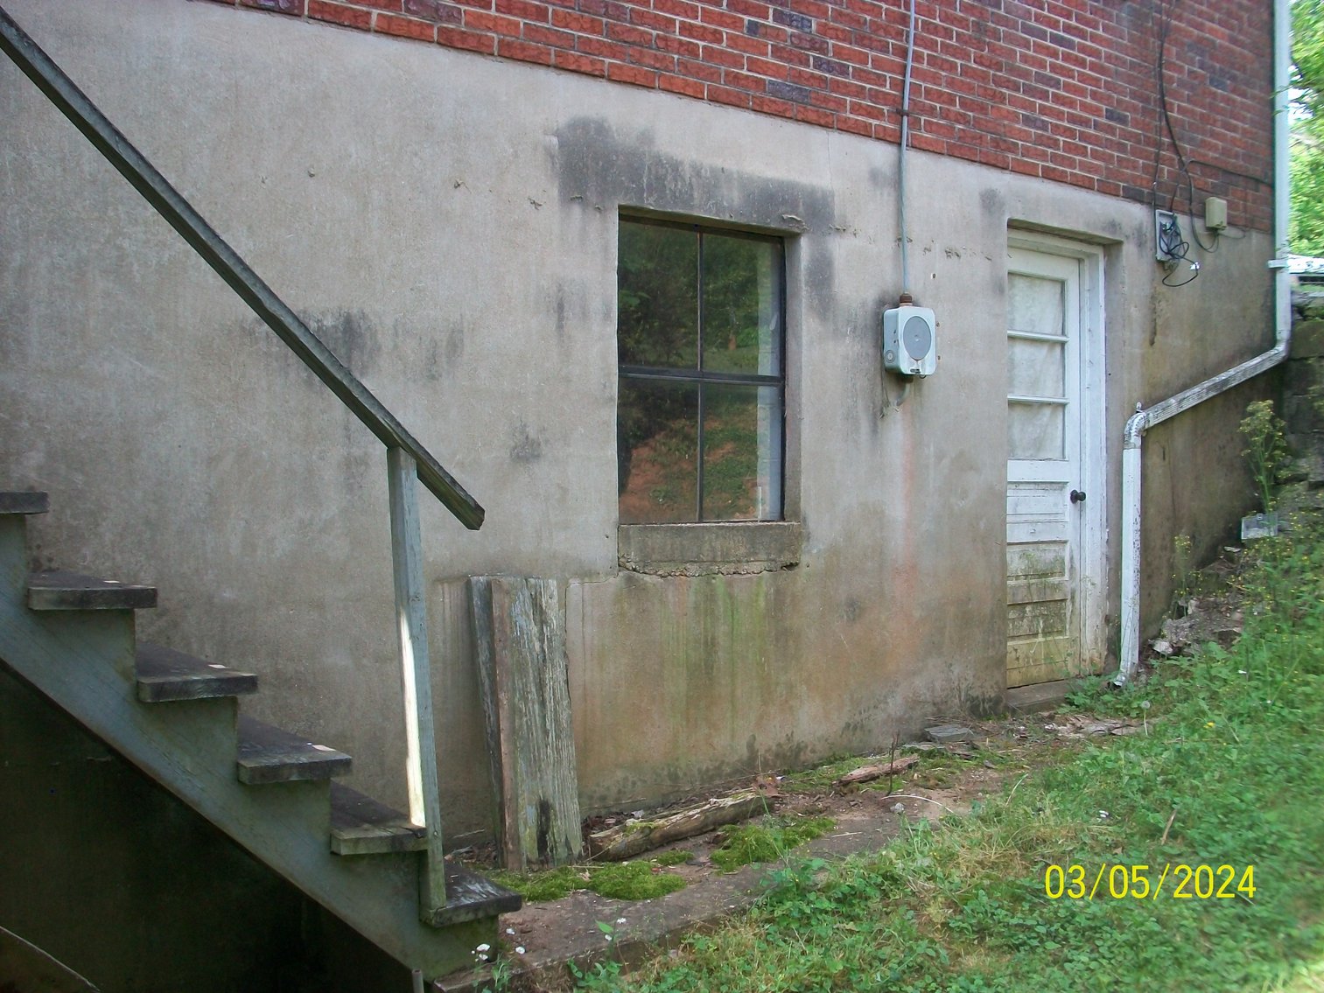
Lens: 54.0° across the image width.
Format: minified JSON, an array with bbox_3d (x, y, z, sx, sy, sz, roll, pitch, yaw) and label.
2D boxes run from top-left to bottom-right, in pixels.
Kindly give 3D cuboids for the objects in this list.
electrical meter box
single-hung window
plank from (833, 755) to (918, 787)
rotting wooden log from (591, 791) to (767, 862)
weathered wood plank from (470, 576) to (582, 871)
[{"bbox_3d":[0.960,-0.598,4.998,0.208,0.262,0.090,-1,1,-37],"label":"electrical meter box"},{"bbox_3d":[0.118,-0.426,4.588,0.795,1.030,0.080,-1,1,-37],"label":"single-hung window"},{"bbox_3d":[0.763,0.975,4.606,0.370,0.050,0.070,-4,4,-34],"label":"plank"},{"bbox_3d":[0.072,1.018,4.061,0.680,0.080,0.100,-5,4,-42],"label":"rotting wooden log"},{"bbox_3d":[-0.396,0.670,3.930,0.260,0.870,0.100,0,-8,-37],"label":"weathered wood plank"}]

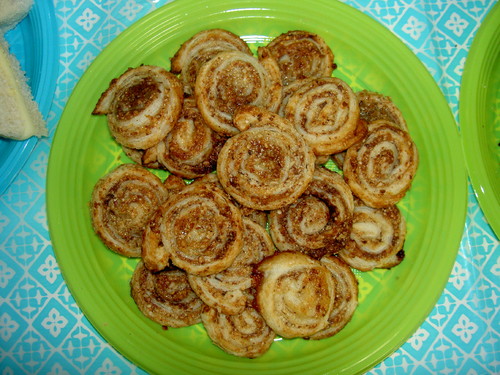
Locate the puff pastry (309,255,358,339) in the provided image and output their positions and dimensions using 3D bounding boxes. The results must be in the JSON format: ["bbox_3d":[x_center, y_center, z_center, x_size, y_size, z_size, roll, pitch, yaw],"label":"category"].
[{"bbox_3d":[0.042,0.070,0.353,0.050,0.016,0.050,0,82,1],"label":"puff pastry"}]

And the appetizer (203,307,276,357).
[{"bbox_3d":[-0.007,0.083,0.353,0.046,0.016,0.046,0,82,1],"label":"appetizer"}]

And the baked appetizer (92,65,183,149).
[{"bbox_3d":[-0.074,-0.053,0.375,0.058,0.016,0.054,-1,77,5],"label":"baked appetizer"}]

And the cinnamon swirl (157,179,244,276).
[{"bbox_3d":[-0.034,0.024,0.346,0.061,0.016,0.060,0,80,1],"label":"cinnamon swirl"}]

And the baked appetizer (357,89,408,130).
[{"bbox_3d":[0.077,-0.037,0.367,0.047,0.016,0.047,0,82,1],"label":"baked appetizer"}]

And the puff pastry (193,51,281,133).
[{"bbox_3d":[-0.007,-0.060,0.364,0.056,0.016,0.054,0,80,1],"label":"puff pastry"}]

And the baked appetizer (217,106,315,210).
[{"bbox_3d":[0.009,-0.018,0.347,0.060,0.016,0.064,0,80,1],"label":"baked appetizer"}]

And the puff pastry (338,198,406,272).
[{"bbox_3d":[0.075,0.030,0.358,0.045,0.016,0.045,0,82,-1],"label":"puff pastry"}]

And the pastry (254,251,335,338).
[{"bbox_3d":[0.027,0.065,0.344,0.048,0.016,0.053,-1,80,4],"label":"pastry"}]

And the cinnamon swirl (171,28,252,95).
[{"bbox_3d":[-0.024,-0.076,0.372,0.051,0.016,0.051,0,82,1],"label":"cinnamon swirl"}]

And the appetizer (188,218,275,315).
[{"bbox_3d":[-0.012,0.048,0.354,0.055,0.014,0.062,0,80,1],"label":"appetizer"}]

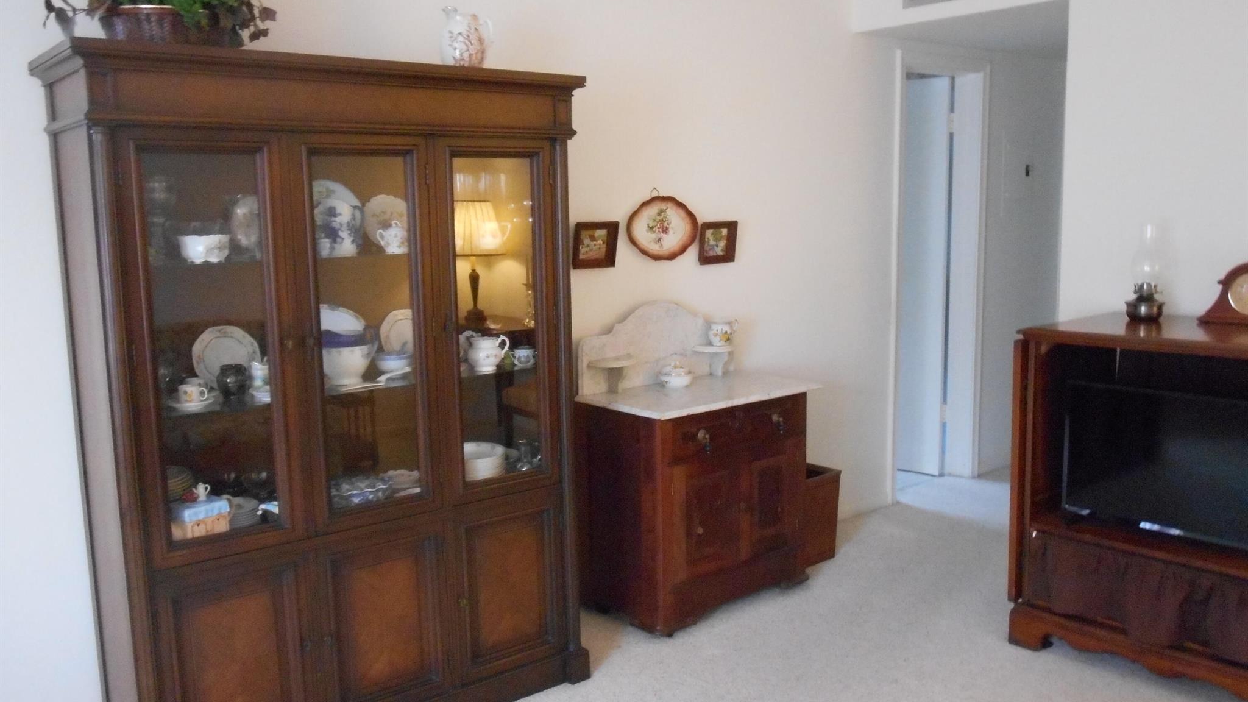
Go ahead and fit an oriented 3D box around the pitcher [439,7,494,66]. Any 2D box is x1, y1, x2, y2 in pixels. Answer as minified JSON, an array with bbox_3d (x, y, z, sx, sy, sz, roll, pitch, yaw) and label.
[{"bbox_3d":[-0.447,-0.876,2.982,0.157,0.200,0.123,-4,9,-21],"label":"pitcher"}]

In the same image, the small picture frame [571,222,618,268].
[{"bbox_3d":[-0.094,-0.368,3.641,0.182,0.160,0.025,-8,16,-38],"label":"small picture frame"}]

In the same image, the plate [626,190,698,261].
[{"bbox_3d":[0.143,-0.451,3.827,0.340,0.245,0.035,-8,11,-38],"label":"plate"}]

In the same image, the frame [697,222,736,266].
[{"bbox_3d":[0.365,-0.415,4.009,0.190,0.160,0.025,-8,16,-38],"label":"frame"}]

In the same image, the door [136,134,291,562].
[{"bbox_3d":[-0.947,-0.010,2.432,0.310,0.936,0.030,-8,11,-38],"label":"door"}]

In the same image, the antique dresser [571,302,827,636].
[{"bbox_3d":[0.282,0.368,3.782,0.780,1.067,0.435,-8,11,-38],"label":"antique dresser"}]

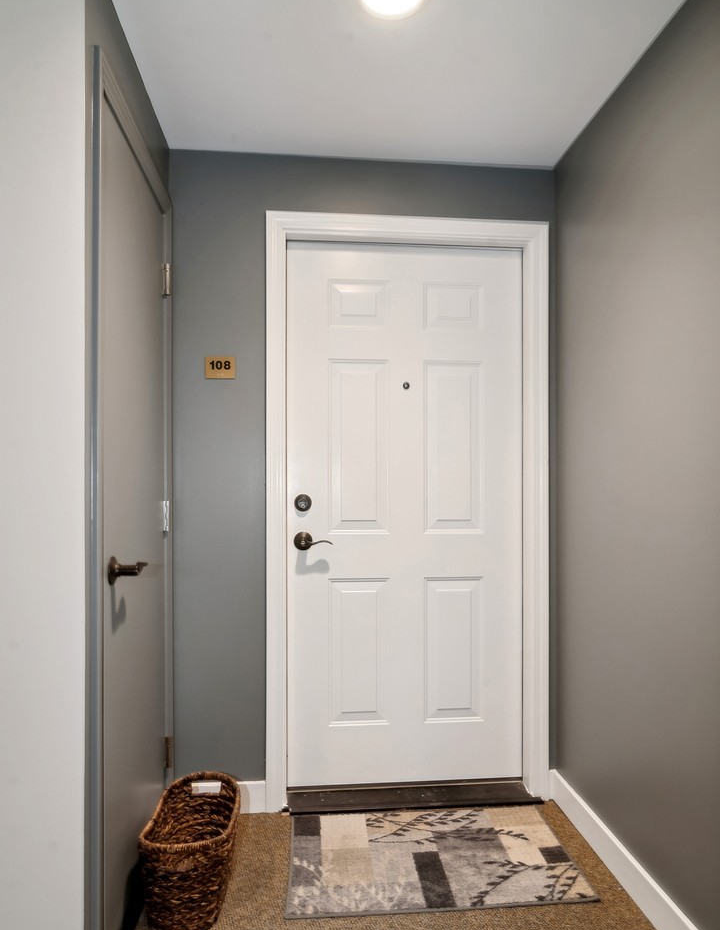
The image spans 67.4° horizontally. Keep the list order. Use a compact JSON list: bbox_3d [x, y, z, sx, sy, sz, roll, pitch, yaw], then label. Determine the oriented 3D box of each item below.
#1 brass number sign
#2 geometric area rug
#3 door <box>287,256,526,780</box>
[{"bbox_3d":[-0.493,-0.343,1.905,0.104,0.072,0.008,0,0,-5],"label":"brass number sign"},{"bbox_3d":[0.220,1.232,1.727,0.880,0.012,0.455,0,0,-5],"label":"geometric area rug"},{"bbox_3d":[0.175,0.175,2.040,0.905,2.020,0.045,0,0,-5],"label":"door"}]

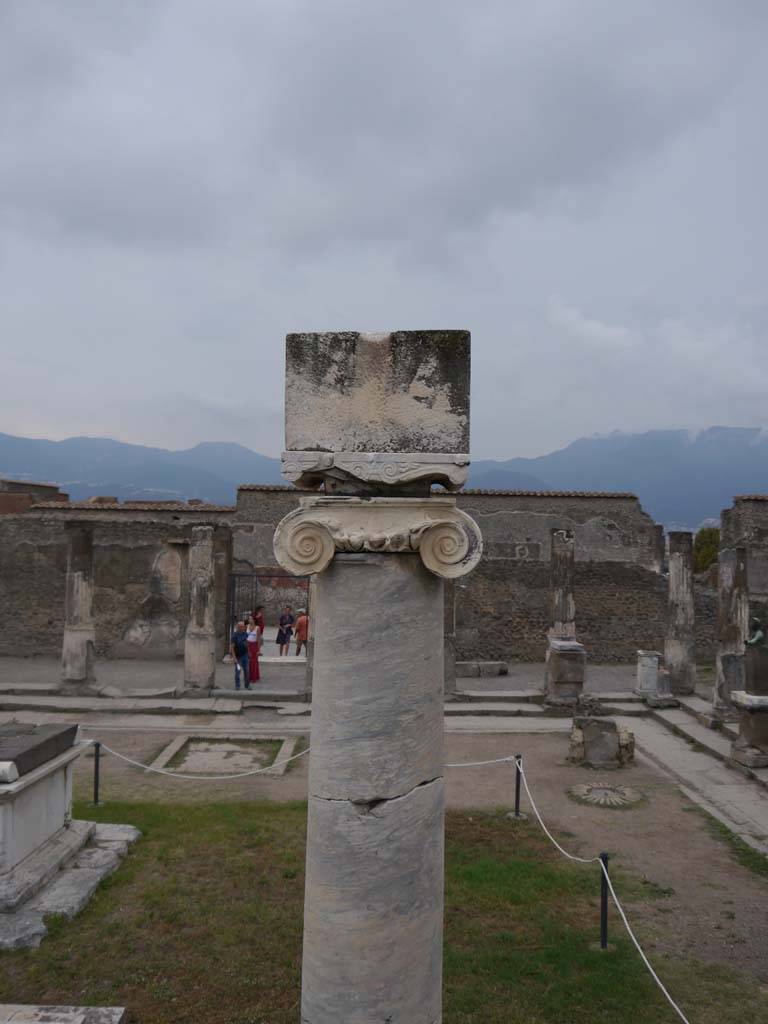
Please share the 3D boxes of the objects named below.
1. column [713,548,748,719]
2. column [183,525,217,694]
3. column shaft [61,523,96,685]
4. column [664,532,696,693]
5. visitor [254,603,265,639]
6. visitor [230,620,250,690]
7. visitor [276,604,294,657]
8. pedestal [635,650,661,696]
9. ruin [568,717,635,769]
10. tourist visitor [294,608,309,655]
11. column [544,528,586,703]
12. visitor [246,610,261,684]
[{"bbox_3d":[7.458,2.521,17.851,0.780,3.509,0.780,1,-2,-1],"label":"column"},{"bbox_3d":[-4.549,2.341,20.613,0.770,4.012,0.770,1,-2,-1],"label":"column"},{"bbox_3d":[-7.538,2.245,20.583,0.820,3.970,0.820,1,-2,-1],"label":"column shaft"},{"bbox_3d":[7.459,2.495,20.855,0.790,4.009,0.790,1,-2,-1],"label":"column"},{"bbox_3d":[-3.857,3.693,25.567,0.380,1.620,0.420,1,-2,-19],"label":"visitor"},{"bbox_3d":[-3.493,3.514,20.253,0.520,1.665,0.360,1,-2,-12],"label":"visitor"},{"bbox_3d":[-3.054,3.703,25.566,0.480,1.640,0.360,1,-2,-12],"label":"visitor"},{"bbox_3d":[6.452,3.958,20.312,0.600,1.018,0.580,1,-2,-1],"label":"pedestal"},{"bbox_3d":[3.901,4.151,15.025,1.100,0.757,0.720,1,-2,-1],"label":"ruin"},{"bbox_3d":[-2.544,3.816,25.565,0.380,1.680,0.450,-1,-3,40],"label":"tourist visitor"},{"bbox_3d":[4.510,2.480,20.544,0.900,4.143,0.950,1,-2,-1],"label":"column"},{"bbox_3d":[-3.352,3.515,21.377,0.440,1.758,0.360,0,-2,8],"label":"visitor"}]

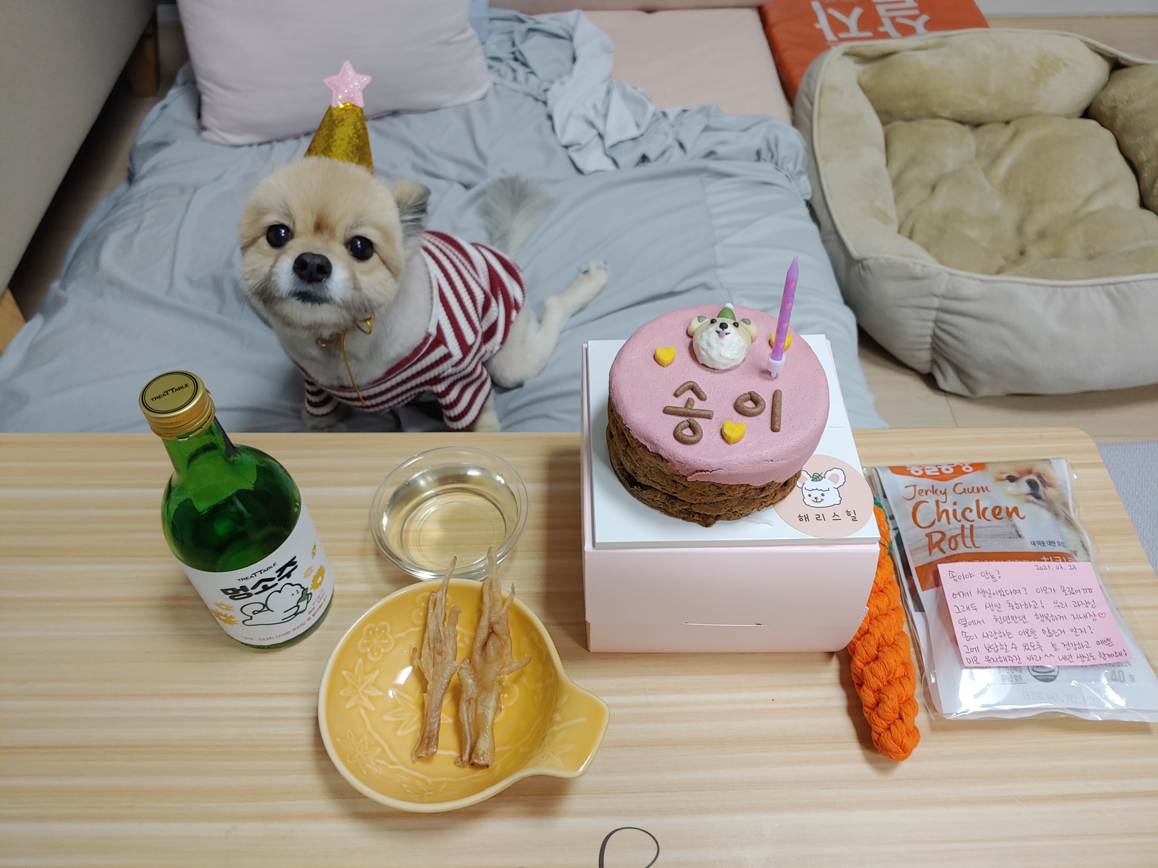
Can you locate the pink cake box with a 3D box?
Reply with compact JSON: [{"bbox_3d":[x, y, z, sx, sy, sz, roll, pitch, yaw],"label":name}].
[{"bbox_3d":[0.080,0.037,0.518,0.151,0.123,0.151,0,50,0],"label":"pink cake box"}]

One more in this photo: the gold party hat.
[{"bbox_3d":[-0.189,-0.248,0.670,0.066,0.066,0.108,5,89,-29],"label":"gold party hat"}]

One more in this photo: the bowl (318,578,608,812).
[{"bbox_3d":[-0.063,0.155,0.472,0.157,0.044,0.131,16,52,13],"label":"bowl"}]

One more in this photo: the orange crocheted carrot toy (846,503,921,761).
[{"bbox_3d":[0.180,0.100,0.522,0.038,0.036,0.210,3,51,3],"label":"orange crocheted carrot toy"}]

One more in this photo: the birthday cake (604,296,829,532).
[{"bbox_3d":[0.071,-0.015,0.438,0.108,0.068,0.108,0,50,0],"label":"birthday cake"}]

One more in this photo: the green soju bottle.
[{"bbox_3d":[-0.193,0.043,0.468,0.073,0.192,0.073,-29,56,-22],"label":"green soju bottle"}]

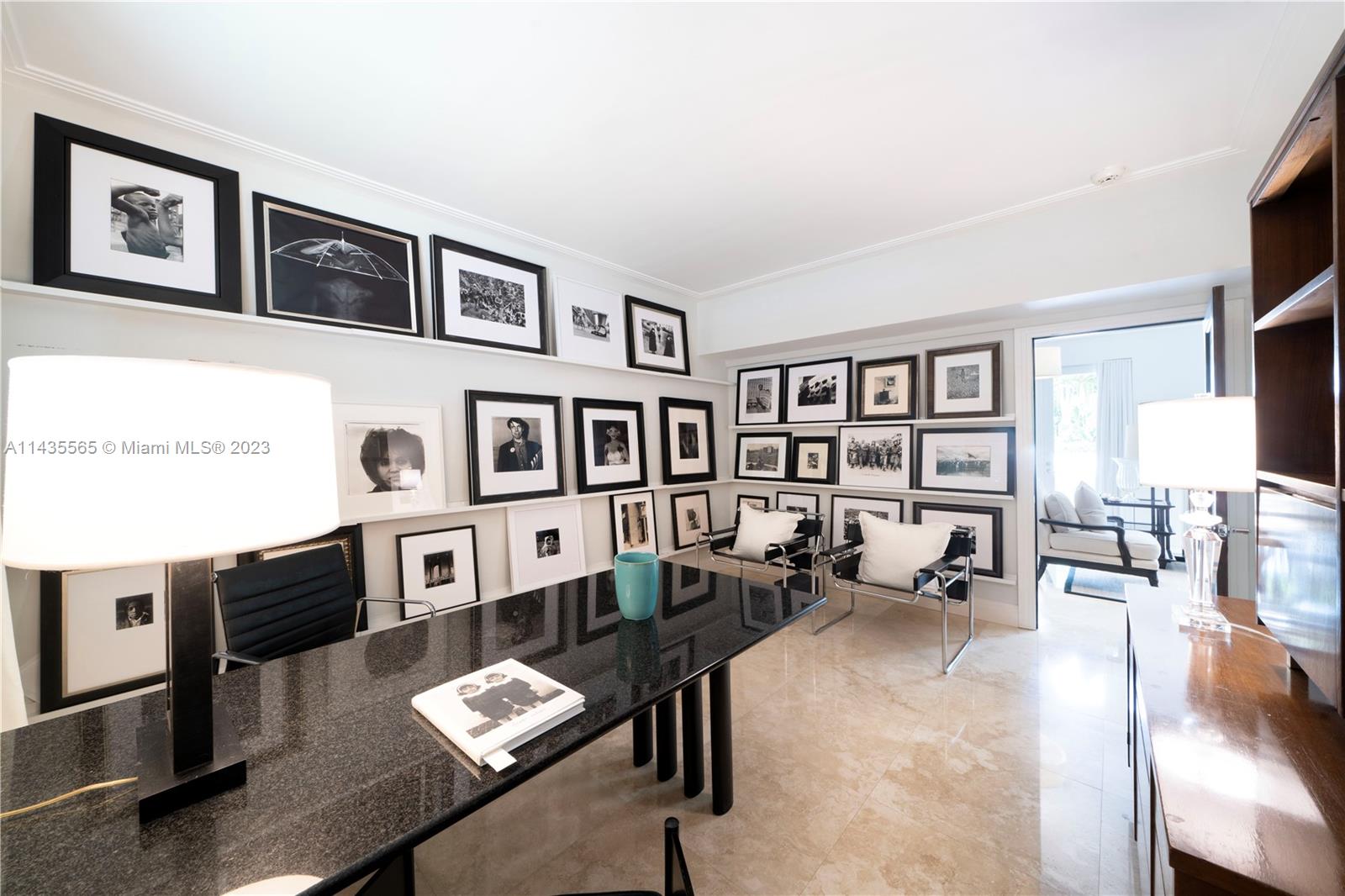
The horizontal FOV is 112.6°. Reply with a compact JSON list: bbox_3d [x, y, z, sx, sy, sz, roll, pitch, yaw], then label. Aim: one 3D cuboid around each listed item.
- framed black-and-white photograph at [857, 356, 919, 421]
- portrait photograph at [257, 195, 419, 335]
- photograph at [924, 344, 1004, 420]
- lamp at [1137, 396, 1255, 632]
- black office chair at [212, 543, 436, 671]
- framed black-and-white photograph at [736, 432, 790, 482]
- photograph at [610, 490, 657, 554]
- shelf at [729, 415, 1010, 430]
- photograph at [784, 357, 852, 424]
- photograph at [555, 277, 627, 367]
[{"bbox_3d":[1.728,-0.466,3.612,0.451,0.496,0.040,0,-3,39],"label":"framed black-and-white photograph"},{"bbox_3d":[-1.665,-0.885,2.287,0.680,0.600,0.040,-1,-6,-45],"label":"portrait photograph"},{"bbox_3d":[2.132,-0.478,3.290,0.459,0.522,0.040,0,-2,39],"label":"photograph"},{"bbox_3d":[1.699,0.198,1.440,0.286,0.730,0.286,-2,1,-44],"label":"lamp"},{"bbox_3d":[-1.308,0.888,1.745,0.630,0.870,0.590,0,1,15],"label":"black office chair"},{"bbox_3d":[0.877,0.086,4.313,0.593,0.456,0.030,0,-5,39],"label":"framed black-and-white photograph"},{"bbox_3d":[-0.313,0.638,3.639,0.465,0.545,0.030,-1,-5,-45],"label":"photograph"},{"bbox_3d":[1.483,-0.212,3.801,2.265,0.035,0.100,0,1,39],"label":"shelf"},{"bbox_3d":[1.302,-0.494,4.000,0.604,0.556,0.035,0,-2,41],"label":"photograph"},{"bbox_3d":[-0.620,-0.952,3.476,0.618,0.599,0.045,-2,-2,-44],"label":"photograph"}]

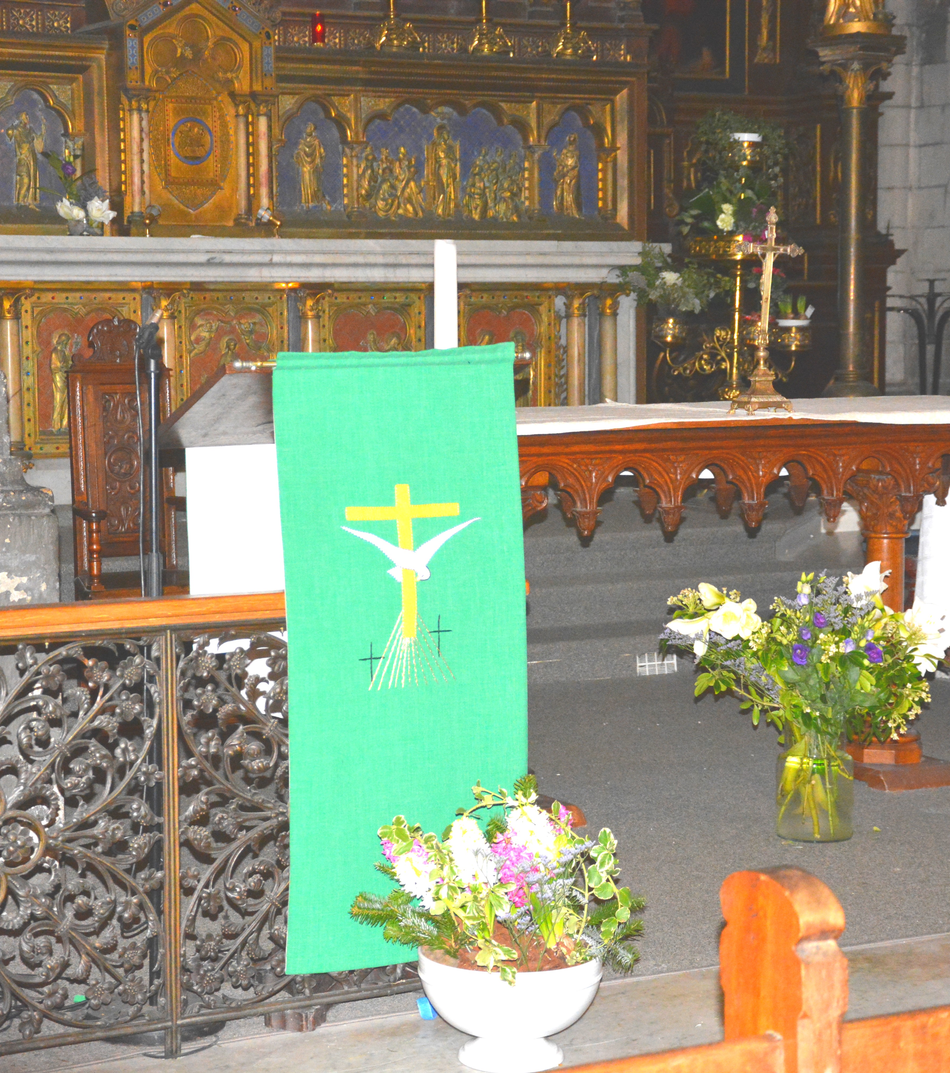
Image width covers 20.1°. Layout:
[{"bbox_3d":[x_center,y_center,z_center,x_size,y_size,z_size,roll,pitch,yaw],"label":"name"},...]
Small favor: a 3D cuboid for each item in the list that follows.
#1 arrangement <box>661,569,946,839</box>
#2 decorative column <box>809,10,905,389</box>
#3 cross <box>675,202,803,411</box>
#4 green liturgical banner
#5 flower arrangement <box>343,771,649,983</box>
[{"bbox_3d":[0.791,0.391,6.447,0.660,0.648,0.520,-1,5,-15],"label":"arrangement"},{"bbox_3d":[1.609,-1.389,11.348,0.310,1.659,0.310,-3,6,-29],"label":"decorative column"},{"bbox_3d":[0.725,-0.569,6.745,0.195,0.512,0.115,-3,6,-29],"label":"cross"},{"bbox_3d":[-0.127,0.211,4.684,0.474,1.072,0.050,-3,6,-29],"label":"green liturgical banner"},{"bbox_3d":[0.037,0.569,4.522,0.480,0.322,0.400,-1,5,-15],"label":"flower arrangement"}]

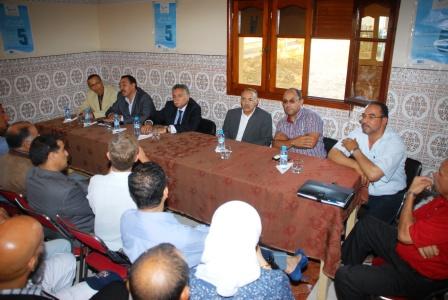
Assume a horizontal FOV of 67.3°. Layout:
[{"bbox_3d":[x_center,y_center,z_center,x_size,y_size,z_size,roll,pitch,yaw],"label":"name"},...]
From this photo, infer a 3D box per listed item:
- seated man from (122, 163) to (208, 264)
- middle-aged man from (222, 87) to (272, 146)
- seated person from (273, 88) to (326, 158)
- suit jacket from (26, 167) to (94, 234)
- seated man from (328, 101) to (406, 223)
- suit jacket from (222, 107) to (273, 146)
[{"bbox_3d":[-0.266,0.538,1.920,0.530,1.180,0.800,8,21,21],"label":"seated man"},{"bbox_3d":[0.094,0.092,3.124,0.540,1.250,0.800,11,22,27],"label":"middle-aged man"},{"bbox_3d":[0.489,0.170,2.881,0.540,1.250,0.800,13,23,31],"label":"seated person"},{"bbox_3d":[-1.002,0.361,2.166,0.480,0.580,0.420,13,23,31],"label":"suit jacket"},{"bbox_3d":[1.010,0.310,2.496,0.580,1.260,0.800,15,24,36],"label":"seated man"},{"bbox_3d":[0.204,-0.114,3.229,0.520,0.640,0.360,11,22,27],"label":"suit jacket"}]

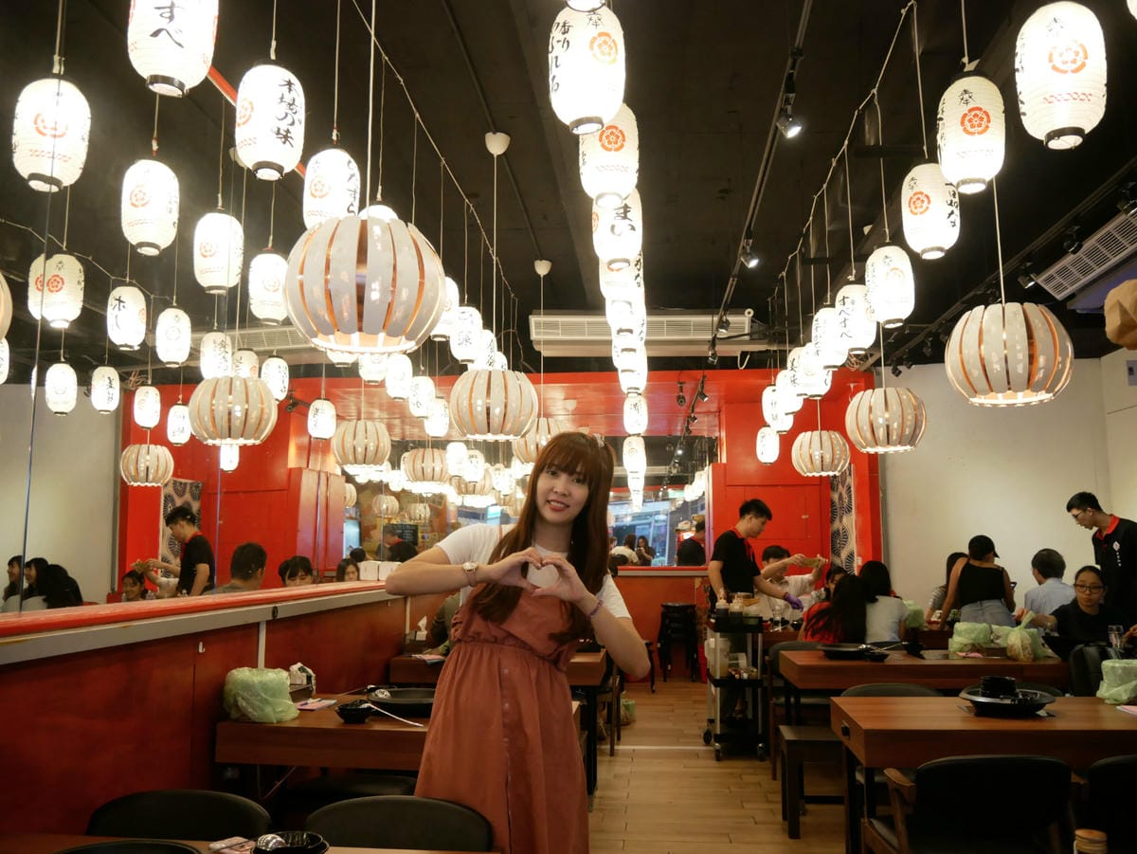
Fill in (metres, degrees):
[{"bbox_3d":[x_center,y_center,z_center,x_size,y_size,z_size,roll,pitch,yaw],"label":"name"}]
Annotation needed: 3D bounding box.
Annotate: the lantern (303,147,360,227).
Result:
[{"bbox_3d":[-0.946,-0.929,3.680,0.220,0.400,0.220,-1,-8,5],"label":"lantern"}]

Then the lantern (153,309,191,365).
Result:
[{"bbox_3d":[-2.691,-0.614,6.278,0.220,0.400,0.220,-1,-8,5],"label":"lantern"}]

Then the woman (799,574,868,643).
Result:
[{"bbox_3d":[1.861,1.615,6.350,0.460,1.190,0.680,0,-8,-3],"label":"woman"}]

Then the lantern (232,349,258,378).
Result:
[{"bbox_3d":[-2.763,-0.455,7.935,0.220,0.390,0.220,2,-8,-19],"label":"lantern"}]

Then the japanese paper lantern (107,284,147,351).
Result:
[{"bbox_3d":[-2.777,-0.676,5.838,0.220,0.390,0.220,3,-8,-26],"label":"japanese paper lantern"}]

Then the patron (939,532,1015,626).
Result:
[{"bbox_3d":[3.176,1.572,7.000,0.550,1.460,0.550,-2,-9,13],"label":"patron"}]

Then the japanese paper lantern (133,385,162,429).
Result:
[{"bbox_3d":[-3.225,-0.149,7.050,0.190,0.330,0.190,-1,-8,5],"label":"japanese paper lantern"}]

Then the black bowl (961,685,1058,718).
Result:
[{"bbox_3d":[1.561,0.982,3.270,0.320,0.065,0.320,-1,-8,5],"label":"black bowl"}]

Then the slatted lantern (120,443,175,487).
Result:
[{"bbox_3d":[-3.475,0.305,7.600,0.430,0.330,0.430,-1,-8,5],"label":"slatted lantern"}]

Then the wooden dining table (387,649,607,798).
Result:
[{"bbox_3d":[-0.370,1.664,5.158,1.170,0.750,0.700,-1,-8,5],"label":"wooden dining table"}]

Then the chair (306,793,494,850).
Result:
[{"bbox_3d":[-0.428,1.222,1.906,0.550,0.760,0.530,-1,-8,5],"label":"chair"}]

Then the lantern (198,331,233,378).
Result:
[{"bbox_3d":[-2.220,-0.448,5.800,0.190,0.325,0.190,-1,-8,5],"label":"lantern"}]

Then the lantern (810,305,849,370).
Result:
[{"bbox_3d":[1.650,-0.563,5.782,0.220,0.390,0.220,-2,-8,16],"label":"lantern"}]

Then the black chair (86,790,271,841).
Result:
[{"bbox_3d":[-0.925,1.202,1.888,0.520,0.760,0.520,-1,-8,5],"label":"black chair"}]

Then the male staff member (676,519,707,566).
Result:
[{"bbox_3d":[1.704,2.078,11.921,0.450,1.710,0.500,4,-9,-26],"label":"male staff member"}]

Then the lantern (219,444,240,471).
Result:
[{"bbox_3d":[-3.782,0.317,10.264,0.220,0.390,0.220,3,-8,-20],"label":"lantern"}]

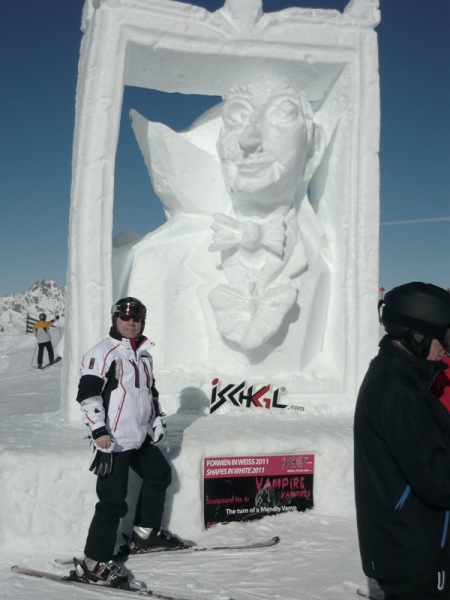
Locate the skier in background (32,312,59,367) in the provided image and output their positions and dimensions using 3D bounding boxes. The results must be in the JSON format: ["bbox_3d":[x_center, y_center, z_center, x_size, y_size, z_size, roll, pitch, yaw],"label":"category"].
[{"bbox_3d":[-5.630,1.290,24.000,0.800,1.730,0.500,0,-1,9],"label":"skier in background"}]

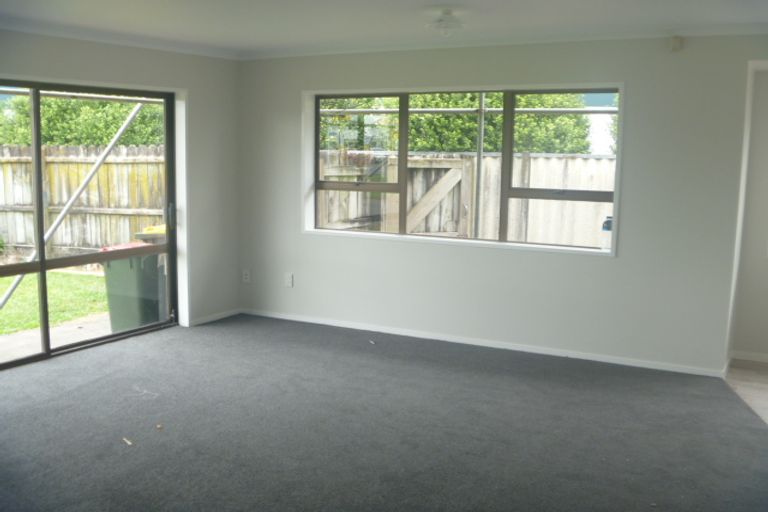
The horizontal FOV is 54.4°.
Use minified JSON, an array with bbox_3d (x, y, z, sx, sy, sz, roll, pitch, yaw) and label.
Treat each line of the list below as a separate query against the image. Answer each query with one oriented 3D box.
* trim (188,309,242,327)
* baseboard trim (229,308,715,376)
[{"bbox_3d":[-1.519,0.563,6.823,0.018,0.055,0.730,5,10,28],"label":"trim"},{"bbox_3d":[0.511,0.677,6.121,4.261,0.059,0.018,5,10,28],"label":"baseboard trim"}]

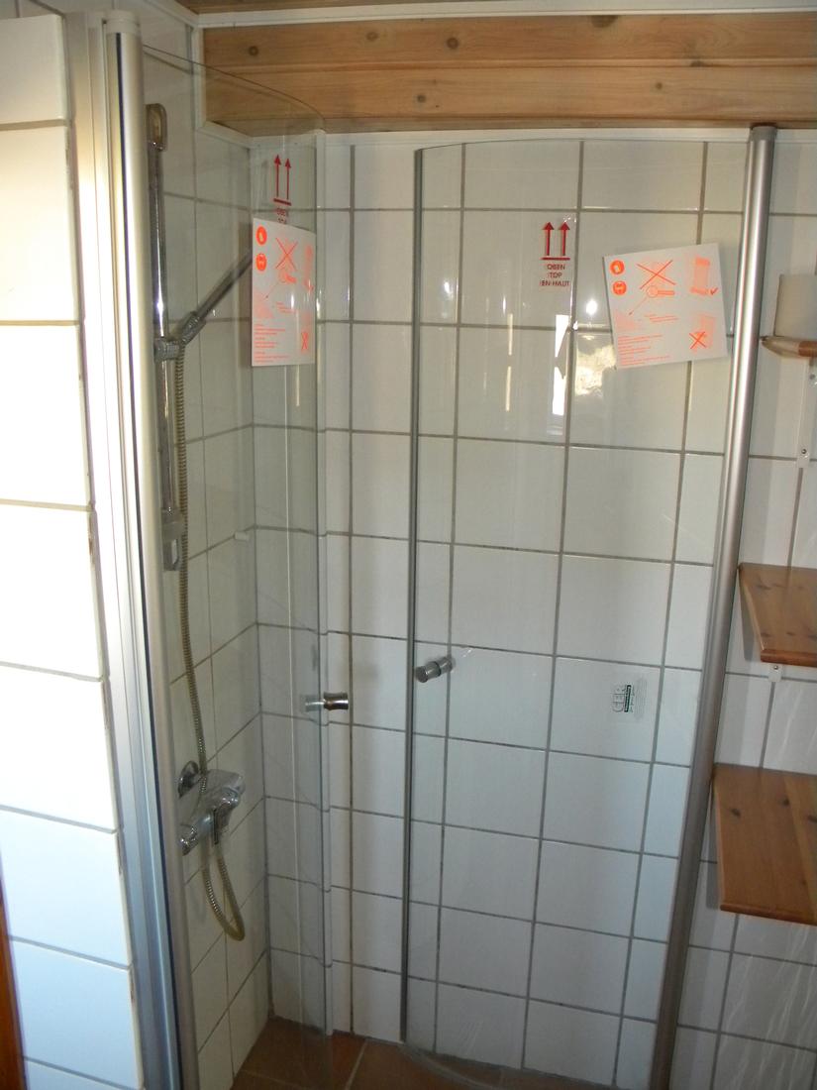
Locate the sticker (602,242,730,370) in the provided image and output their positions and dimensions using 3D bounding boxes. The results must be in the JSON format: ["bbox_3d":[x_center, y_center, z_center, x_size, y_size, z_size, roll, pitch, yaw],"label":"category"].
[{"bbox_3d":[0.415,-0.382,1.415,0.176,0.177,0.003,-5,13,11],"label":"sticker"}]

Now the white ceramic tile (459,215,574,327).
[{"bbox_3d":[0.190,-0.475,1.515,0.196,0.196,0.010,5,16,13],"label":"white ceramic tile"}]

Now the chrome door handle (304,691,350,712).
[{"bbox_3d":[-0.144,0.273,1.530,0.078,0.031,0.031,-1,15,-6],"label":"chrome door handle"}]

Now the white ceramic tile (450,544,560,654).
[{"bbox_3d":[0.181,0.103,1.672,0.196,0.196,0.010,5,16,13],"label":"white ceramic tile"}]

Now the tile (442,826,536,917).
[{"bbox_3d":[0.169,0.681,1.832,0.197,0.197,0.012,5,15,13],"label":"tile"}]

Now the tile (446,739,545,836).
[{"bbox_3d":[0.174,0.490,1.781,0.197,0.197,0.012,5,15,13],"label":"tile"}]

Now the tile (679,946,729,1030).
[{"bbox_3d":[0.546,0.896,1.801,0.196,0.196,0.010,5,16,13],"label":"tile"}]

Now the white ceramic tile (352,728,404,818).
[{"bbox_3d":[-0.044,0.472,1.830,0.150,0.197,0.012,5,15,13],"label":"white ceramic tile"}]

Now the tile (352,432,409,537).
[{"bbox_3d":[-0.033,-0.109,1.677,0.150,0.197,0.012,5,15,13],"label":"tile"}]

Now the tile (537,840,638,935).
[{"bbox_3d":[0.360,0.691,1.777,0.196,0.196,0.010,5,15,13],"label":"tile"}]

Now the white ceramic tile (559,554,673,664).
[{"bbox_3d":[0.376,0.119,1.622,0.196,0.196,0.010,5,15,13],"label":"white ceramic tile"}]

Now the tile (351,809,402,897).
[{"bbox_3d":[-0.024,0.665,1.874,0.196,0.196,0.010,5,16,13],"label":"tile"}]

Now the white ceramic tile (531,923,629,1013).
[{"bbox_3d":[0.357,0.882,1.839,0.197,0.197,0.012,5,15,13],"label":"white ceramic tile"}]

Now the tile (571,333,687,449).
[{"bbox_3d":[0.380,-0.268,1.523,0.196,0.196,0.010,5,16,13],"label":"tile"}]

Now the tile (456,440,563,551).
[{"bbox_3d":[0.184,-0.091,1.619,0.196,0.196,0.010,5,16,13],"label":"tile"}]

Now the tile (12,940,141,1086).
[{"bbox_3d":[-0.446,0.629,1.185,0.187,0.197,0.012,5,15,13],"label":"tile"}]

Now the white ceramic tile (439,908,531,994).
[{"bbox_3d":[0.162,0.864,1.874,0.196,0.196,0.010,5,15,13],"label":"white ceramic tile"}]

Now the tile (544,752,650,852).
[{"bbox_3d":[0.366,0.502,1.726,0.196,0.196,0.010,5,15,13],"label":"tile"}]

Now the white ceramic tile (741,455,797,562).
[{"bbox_3d":[0.570,-0.059,1.532,0.196,0.196,0.010,5,16,13],"label":"white ceramic tile"}]

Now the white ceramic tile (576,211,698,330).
[{"bbox_3d":[0.382,-0.458,1.472,0.196,0.196,0.010,5,16,13],"label":"white ceramic tile"}]

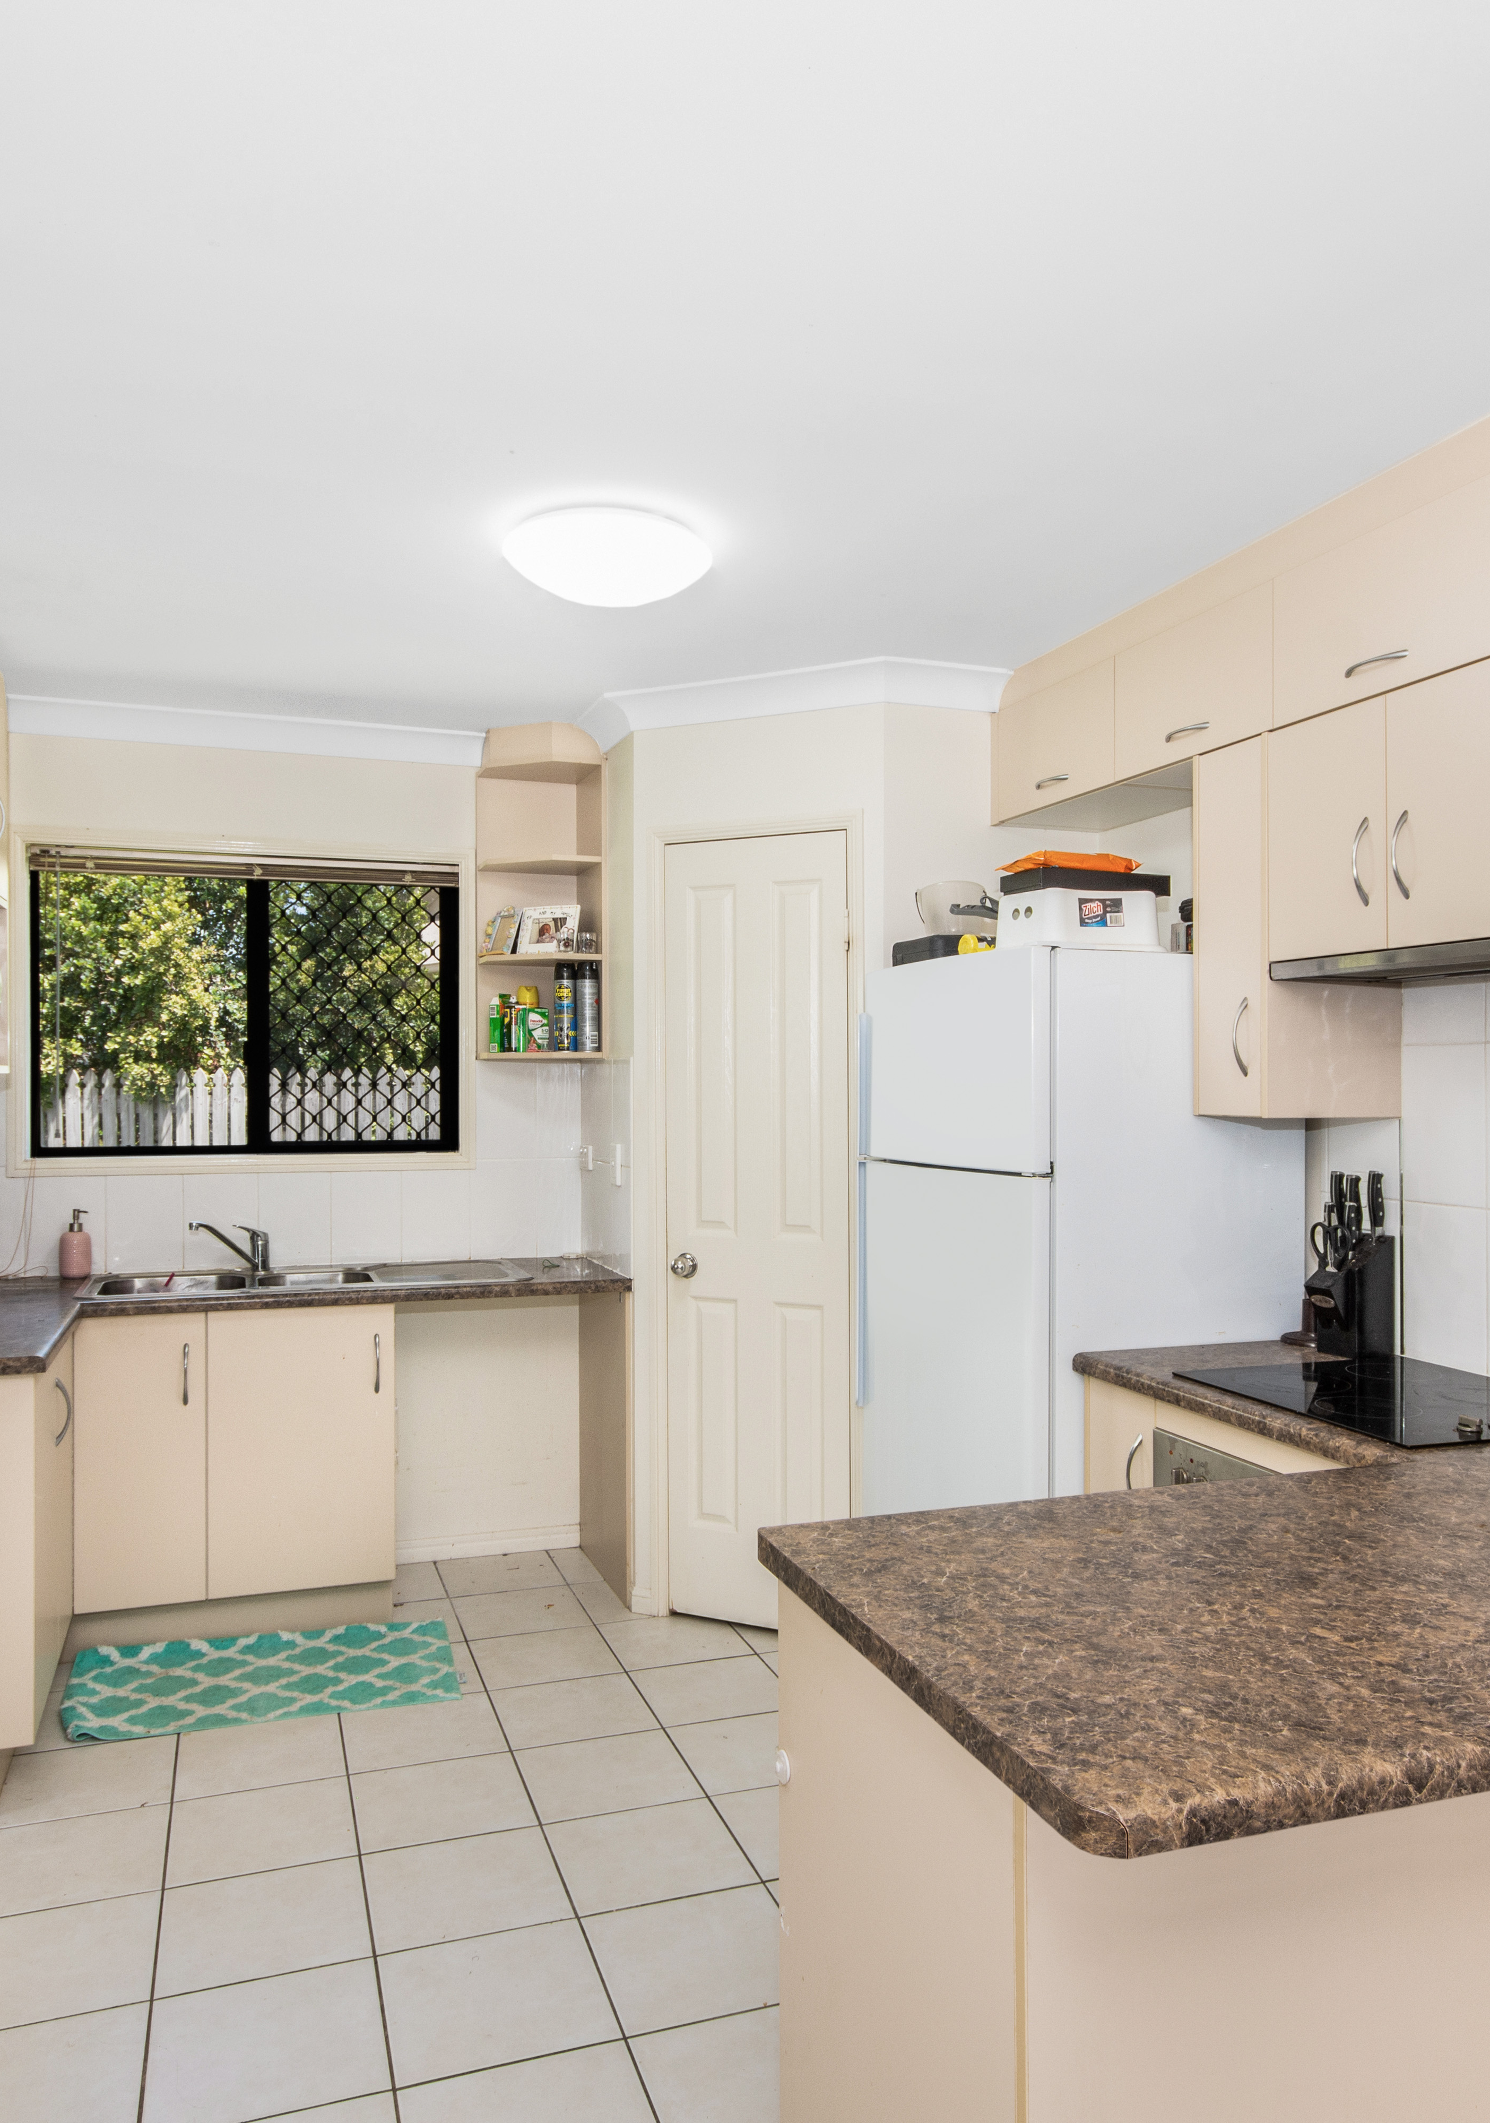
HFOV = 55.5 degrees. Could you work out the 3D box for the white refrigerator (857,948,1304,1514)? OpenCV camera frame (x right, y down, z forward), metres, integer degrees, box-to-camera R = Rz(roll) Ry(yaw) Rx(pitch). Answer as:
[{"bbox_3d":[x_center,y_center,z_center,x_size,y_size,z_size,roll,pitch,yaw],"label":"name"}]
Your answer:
[{"bbox_3d":[0.741,0.630,3.223,0.705,1.704,0.690,0,-1,-20],"label":"white refrigerator"}]

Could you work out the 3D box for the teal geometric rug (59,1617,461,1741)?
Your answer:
[{"bbox_3d":[-1.142,1.463,3.392,0.870,0.020,0.500,0,-1,-14],"label":"teal geometric rug"}]

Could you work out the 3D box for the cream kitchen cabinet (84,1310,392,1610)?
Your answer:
[{"bbox_3d":[-1.353,0.991,3.801,0.765,0.730,0.490,0,-1,-20],"label":"cream kitchen cabinet"}]

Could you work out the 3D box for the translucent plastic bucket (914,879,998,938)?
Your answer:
[{"bbox_3d":[0.520,-0.360,3.365,0.220,0.140,0.180,0,-1,-20],"label":"translucent plastic bucket"}]

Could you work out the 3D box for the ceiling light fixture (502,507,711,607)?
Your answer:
[{"bbox_3d":[-0.264,-0.937,2.709,0.395,0.102,0.395,0,-1,0],"label":"ceiling light fixture"}]

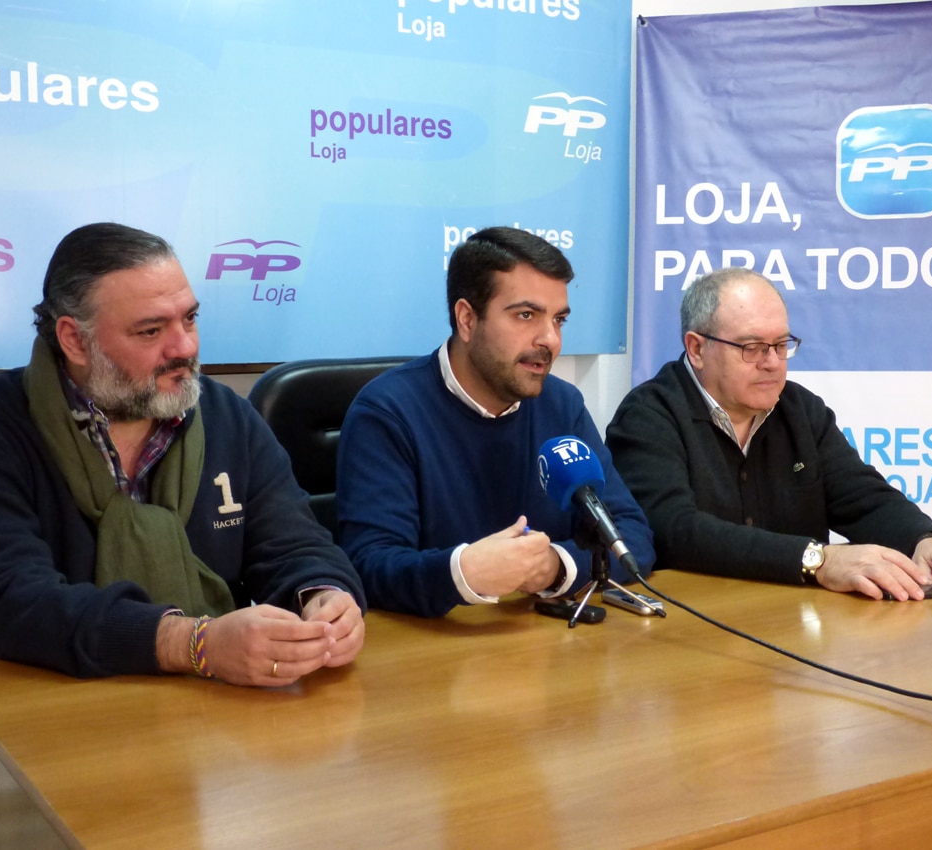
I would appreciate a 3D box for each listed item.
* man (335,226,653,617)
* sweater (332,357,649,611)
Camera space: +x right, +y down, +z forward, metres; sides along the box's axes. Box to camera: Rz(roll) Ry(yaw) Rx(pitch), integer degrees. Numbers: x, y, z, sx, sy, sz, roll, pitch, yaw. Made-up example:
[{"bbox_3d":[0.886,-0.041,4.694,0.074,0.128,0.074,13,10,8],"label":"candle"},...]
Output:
[{"bbox_3d":[0.059,0.347,2.050,0.530,1.288,0.650,-3,6,-31],"label":"man"},{"bbox_3d":[0.011,0.179,2.115,0.520,0.592,0.405,-3,6,-31],"label":"sweater"}]

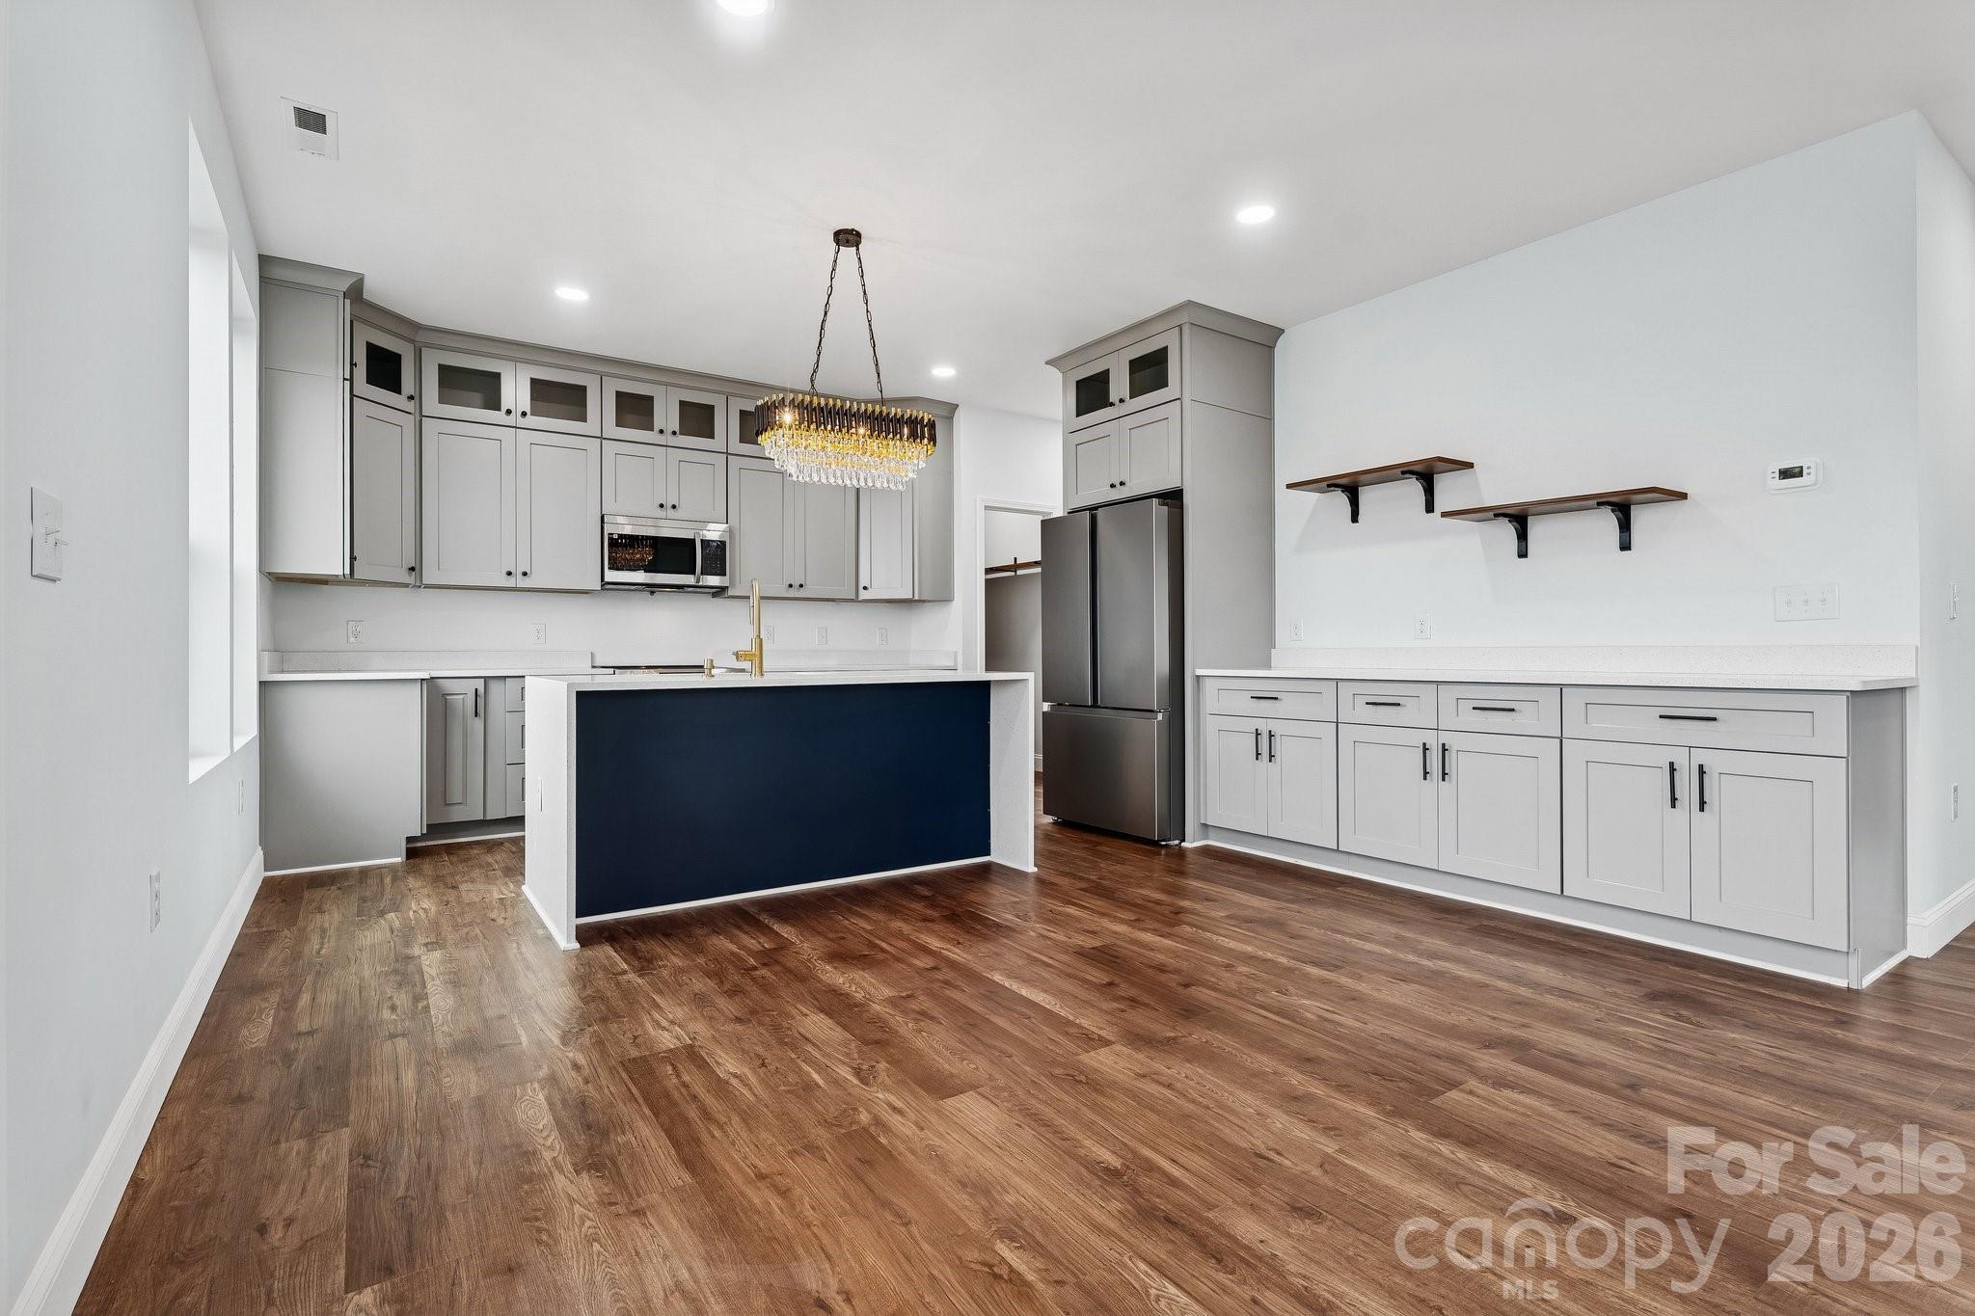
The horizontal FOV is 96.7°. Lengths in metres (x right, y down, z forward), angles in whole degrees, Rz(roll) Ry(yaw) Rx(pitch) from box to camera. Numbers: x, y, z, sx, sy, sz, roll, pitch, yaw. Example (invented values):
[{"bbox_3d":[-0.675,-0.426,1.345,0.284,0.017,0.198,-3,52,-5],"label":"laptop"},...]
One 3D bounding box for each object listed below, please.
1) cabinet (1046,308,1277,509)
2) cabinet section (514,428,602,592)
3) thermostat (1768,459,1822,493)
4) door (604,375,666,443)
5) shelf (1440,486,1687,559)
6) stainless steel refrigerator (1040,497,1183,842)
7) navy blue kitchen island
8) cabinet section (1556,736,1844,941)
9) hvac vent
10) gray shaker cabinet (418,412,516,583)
[{"bbox_3d":[0.993,-1.329,5.076,0.690,0.920,1.110,0,0,-36],"label":"cabinet"},{"bbox_3d":[-2.569,-0.850,5.222,0.446,0.903,0.330,0,0,-35],"label":"cabinet section"},{"bbox_3d":[2.820,-0.634,3.070,0.028,0.096,0.144,0,0,-35],"label":"thermostat"},{"bbox_3d":[-2.144,-1.489,5.333,0.384,0.370,0.025,0,0,-35],"label":"door"},{"bbox_3d":[2.324,-0.530,3.592,0.270,0.200,0.785,0,0,-36],"label":"shelf"},{"bbox_3d":[0.916,0.084,4.991,0.820,1.780,0.910,0,0,-35],"label":"stainless steel refrigerator"},{"bbox_3d":[-0.885,0.530,3.922,1.980,0.903,0.950,0,0,-35],"label":"navy blue kitchen island"},{"bbox_3d":[2.584,0.583,3.089,0.620,0.576,0.763,0,0,-35],"label":"cabinet section"},{"bbox_3d":[-2.251,-1.756,2.931,0.145,0.018,0.330,0,0,-35],"label":"hvac vent"},{"bbox_3d":[-2.965,-0.854,5.003,0.446,0.909,0.330,0,0,-36],"label":"gray shaker cabinet"}]

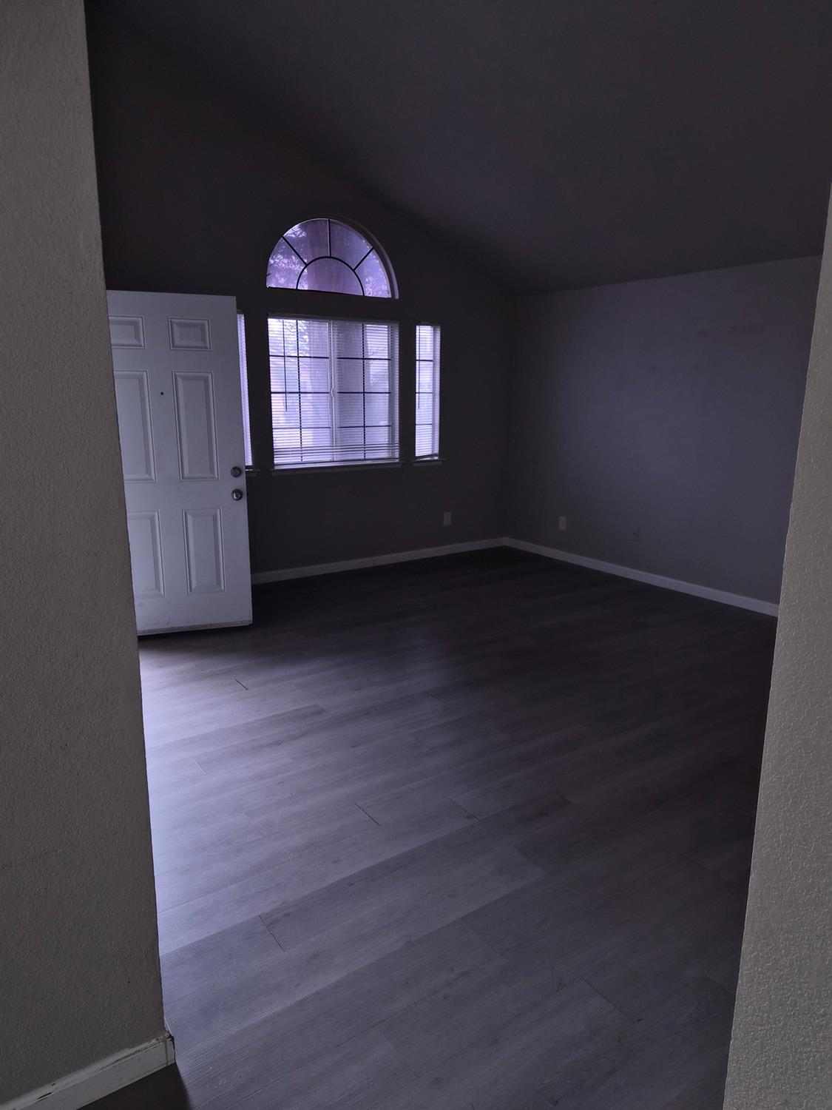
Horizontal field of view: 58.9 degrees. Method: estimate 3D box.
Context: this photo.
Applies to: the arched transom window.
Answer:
[{"bbox_3d":[-0.665,-2.375,5.849,1.180,0.580,0.100,-8,15,-33],"label":"arched transom window"}]

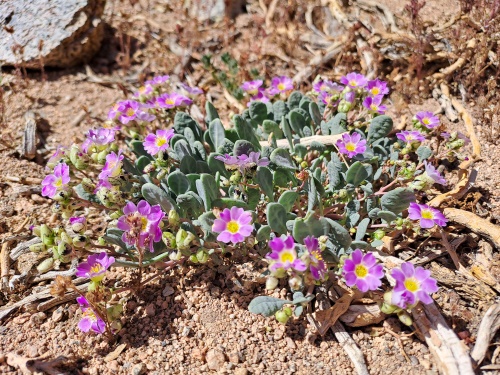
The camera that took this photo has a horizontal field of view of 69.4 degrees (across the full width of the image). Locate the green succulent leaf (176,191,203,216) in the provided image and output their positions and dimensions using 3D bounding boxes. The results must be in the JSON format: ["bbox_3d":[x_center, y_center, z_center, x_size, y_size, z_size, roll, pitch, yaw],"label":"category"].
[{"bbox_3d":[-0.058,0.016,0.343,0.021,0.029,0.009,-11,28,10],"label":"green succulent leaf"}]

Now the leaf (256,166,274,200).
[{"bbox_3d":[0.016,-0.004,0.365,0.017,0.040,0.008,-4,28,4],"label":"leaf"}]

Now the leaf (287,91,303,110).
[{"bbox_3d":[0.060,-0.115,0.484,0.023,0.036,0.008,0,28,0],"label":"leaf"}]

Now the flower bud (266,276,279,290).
[{"bbox_3d":[0.018,0.079,0.296,0.010,0.012,0.010,10,35,-7],"label":"flower bud"}]

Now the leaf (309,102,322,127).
[{"bbox_3d":[0.083,-0.093,0.453,0.016,0.036,0.009,3,30,30],"label":"leaf"}]

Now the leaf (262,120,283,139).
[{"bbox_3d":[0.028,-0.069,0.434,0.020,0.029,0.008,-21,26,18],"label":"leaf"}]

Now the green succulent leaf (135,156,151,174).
[{"bbox_3d":[-0.100,-0.020,0.335,0.014,0.020,0.005,-13,23,-15],"label":"green succulent leaf"}]

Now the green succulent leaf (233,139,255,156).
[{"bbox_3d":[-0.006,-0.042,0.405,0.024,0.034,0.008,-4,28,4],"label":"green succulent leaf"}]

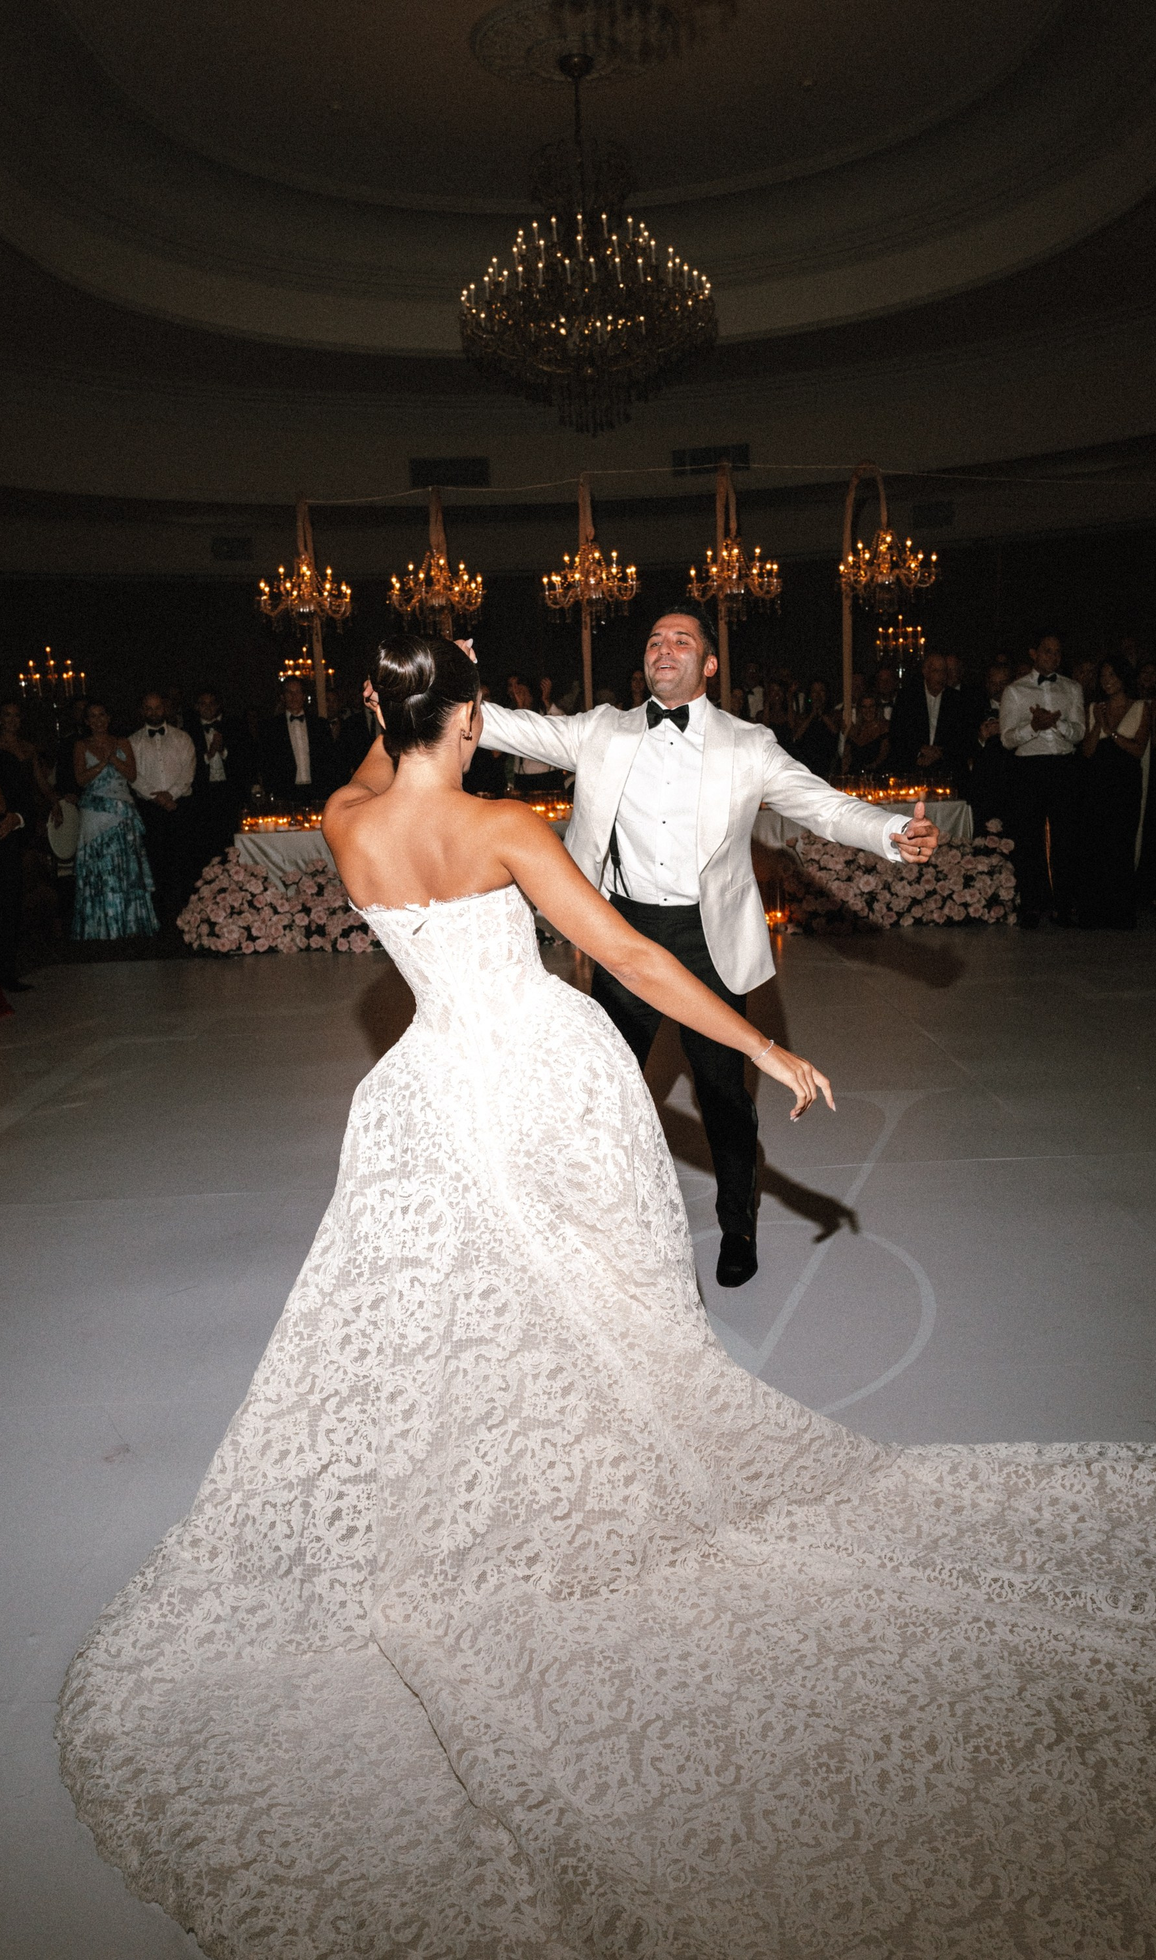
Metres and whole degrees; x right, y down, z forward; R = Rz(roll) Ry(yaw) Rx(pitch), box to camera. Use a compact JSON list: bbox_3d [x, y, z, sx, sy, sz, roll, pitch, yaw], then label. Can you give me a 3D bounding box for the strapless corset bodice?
[{"bbox_3d":[-0.210,-0.030,2.600,0.300,0.275,0.230,-7,16,19],"label":"strapless corset bodice"}]

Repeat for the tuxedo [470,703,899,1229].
[{"bbox_3d":[0.275,-0.006,3.810,1.024,1.393,0.620,0,10,14],"label":"tuxedo"}]

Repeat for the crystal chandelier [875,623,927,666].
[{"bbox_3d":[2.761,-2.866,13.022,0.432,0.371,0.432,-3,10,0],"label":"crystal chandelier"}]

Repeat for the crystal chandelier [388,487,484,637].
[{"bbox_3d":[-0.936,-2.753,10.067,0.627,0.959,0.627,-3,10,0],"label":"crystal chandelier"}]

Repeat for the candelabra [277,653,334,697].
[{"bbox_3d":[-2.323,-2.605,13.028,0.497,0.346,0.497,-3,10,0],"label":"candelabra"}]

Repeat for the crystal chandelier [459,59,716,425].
[{"bbox_3d":[0.067,-4.955,10.294,1.750,2.395,1.750,-3,10,0],"label":"crystal chandelier"}]

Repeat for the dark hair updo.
[{"bbox_3d":[-0.251,-0.475,2.560,0.165,0.205,0.215,2,21,30],"label":"dark hair updo"}]

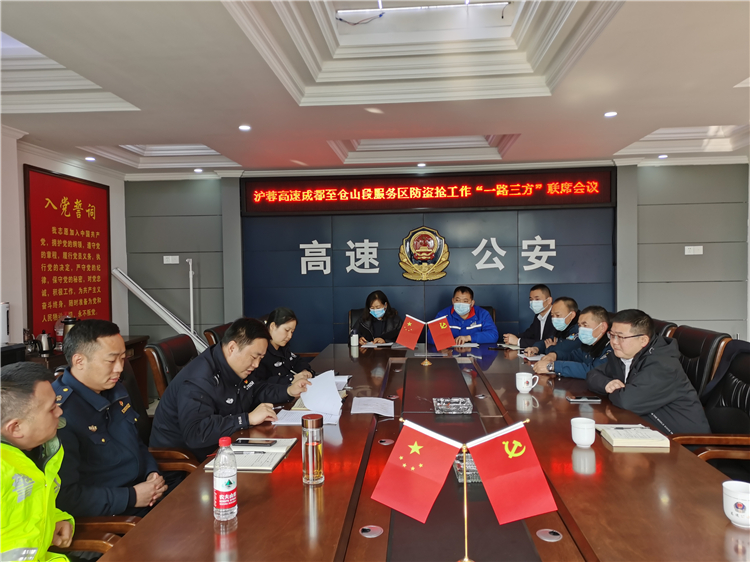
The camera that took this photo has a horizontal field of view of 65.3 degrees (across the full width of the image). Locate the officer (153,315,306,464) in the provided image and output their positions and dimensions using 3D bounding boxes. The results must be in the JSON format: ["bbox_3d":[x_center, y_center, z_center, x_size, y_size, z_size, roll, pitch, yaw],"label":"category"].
[{"bbox_3d":[-0.657,0.770,2.694,0.740,1.200,0.560,0,2,25],"label":"officer"}]

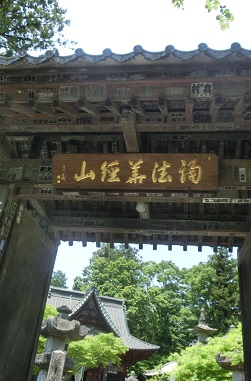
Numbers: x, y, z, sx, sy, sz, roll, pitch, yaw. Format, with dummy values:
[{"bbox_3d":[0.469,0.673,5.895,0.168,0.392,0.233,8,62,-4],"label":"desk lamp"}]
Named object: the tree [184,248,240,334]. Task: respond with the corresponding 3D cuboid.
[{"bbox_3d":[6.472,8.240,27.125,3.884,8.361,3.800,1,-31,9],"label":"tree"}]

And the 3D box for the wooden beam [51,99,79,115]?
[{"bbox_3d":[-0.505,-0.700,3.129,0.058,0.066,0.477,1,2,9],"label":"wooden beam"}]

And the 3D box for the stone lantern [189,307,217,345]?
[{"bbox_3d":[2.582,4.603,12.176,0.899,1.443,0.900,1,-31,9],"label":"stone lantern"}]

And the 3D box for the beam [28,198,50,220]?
[{"bbox_3d":[-1.007,0.188,4.434,0.101,0.151,0.954,1,-31,9],"label":"beam"}]

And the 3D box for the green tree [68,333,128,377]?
[{"bbox_3d":[-0.623,3.844,8.386,1.374,1.082,1.300,1,-31,9],"label":"green tree"}]

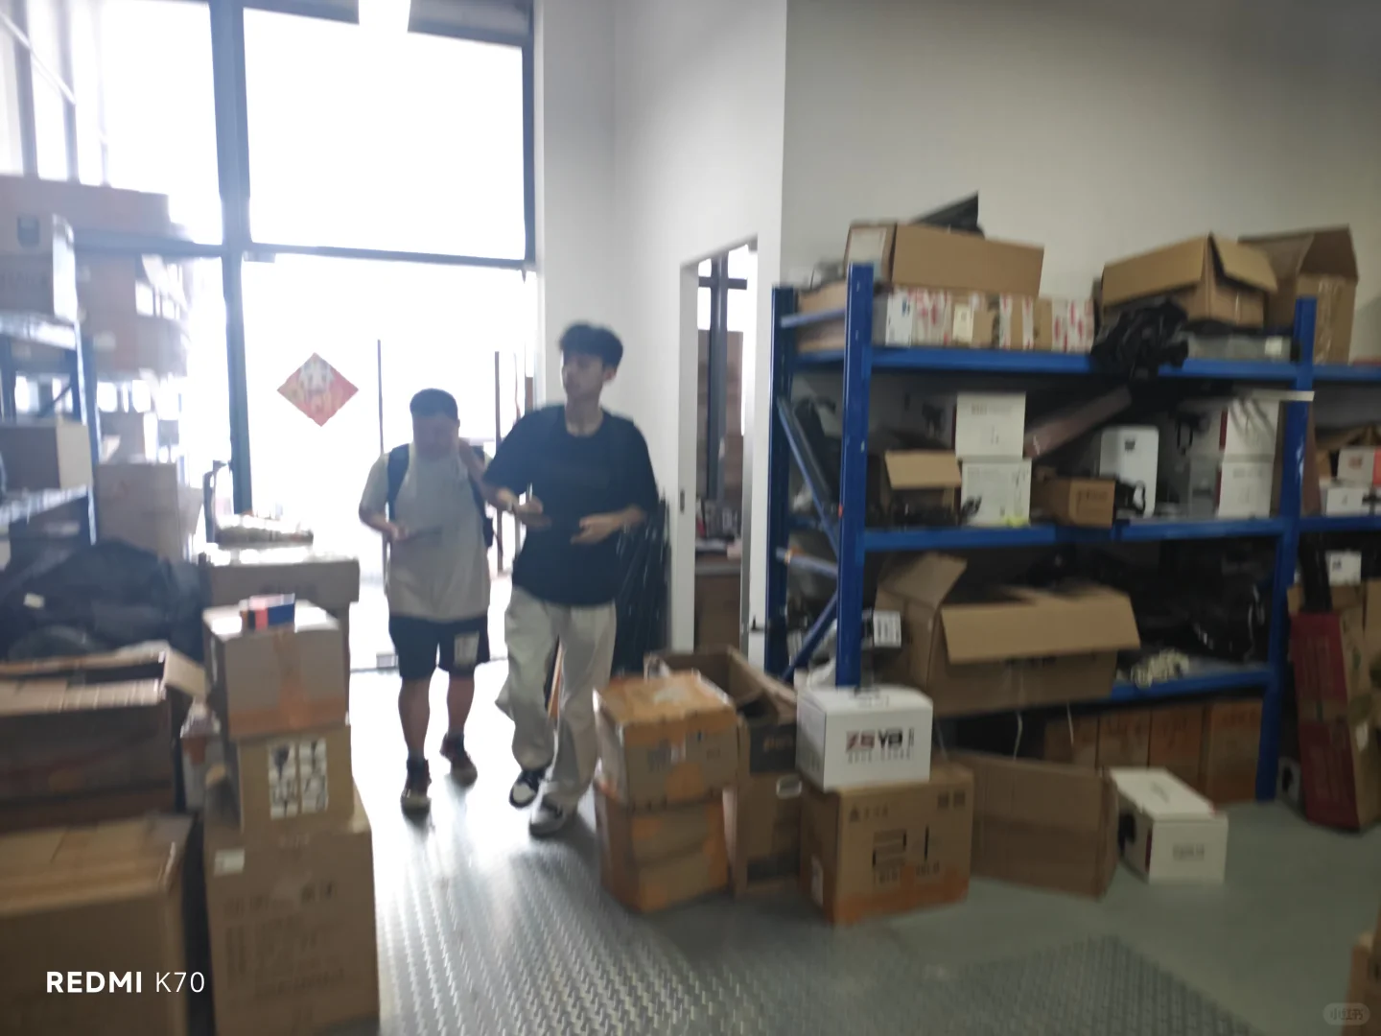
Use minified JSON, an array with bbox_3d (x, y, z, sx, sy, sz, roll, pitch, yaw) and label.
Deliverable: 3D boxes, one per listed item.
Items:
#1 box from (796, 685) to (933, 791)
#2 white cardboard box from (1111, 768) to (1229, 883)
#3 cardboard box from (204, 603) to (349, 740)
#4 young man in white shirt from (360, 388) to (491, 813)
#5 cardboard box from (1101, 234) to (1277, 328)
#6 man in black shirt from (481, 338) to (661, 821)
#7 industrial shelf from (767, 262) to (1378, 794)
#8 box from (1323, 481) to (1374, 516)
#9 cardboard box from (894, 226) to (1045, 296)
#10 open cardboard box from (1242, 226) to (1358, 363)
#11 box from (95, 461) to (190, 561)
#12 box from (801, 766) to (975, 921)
[{"bbox_3d":[0.535,0.676,2.974,0.353,0.242,0.219,-1,7,-17],"label":"box"},{"bbox_3d":[1.628,1.059,3.296,0.232,0.228,0.378,1,6,3],"label":"white cardboard box"},{"bbox_3d":[-1.064,0.375,2.447,0.275,0.231,0.378,-3,7,-31],"label":"cardboard box"},{"bbox_3d":[-0.996,0.296,3.697,0.498,1.601,0.438,1,6,-1],"label":"young man in white shirt"},{"bbox_3d":[1.985,-0.926,3.838,0.355,0.294,0.498,-2,7,-25],"label":"cardboard box"},{"bbox_3d":[-0.439,0.226,3.489,0.604,1.797,0.438,2,6,13],"label":"man in black shirt"},{"bbox_3d":[1.338,0.142,3.637,2.023,1.971,0.566,-2,7,-20],"label":"industrial shelf"},{"bbox_3d":[2.618,-0.076,3.958,0.263,0.115,0.227,-2,7,-20],"label":"box"},{"bbox_3d":[0.901,-0.866,3.335,0.740,0.189,0.234,-3,7,-32],"label":"cardboard box"},{"bbox_3d":[2.473,-0.880,3.926,0.325,0.528,0.355,-2,7,-22],"label":"open cardboard box"},{"bbox_3d":[-1.774,-0.019,3.099,0.242,0.347,0.242,-2,7,-25],"label":"box"},{"bbox_3d":[0.613,0.993,3.028,0.480,0.397,0.249,-2,7,-21],"label":"box"}]

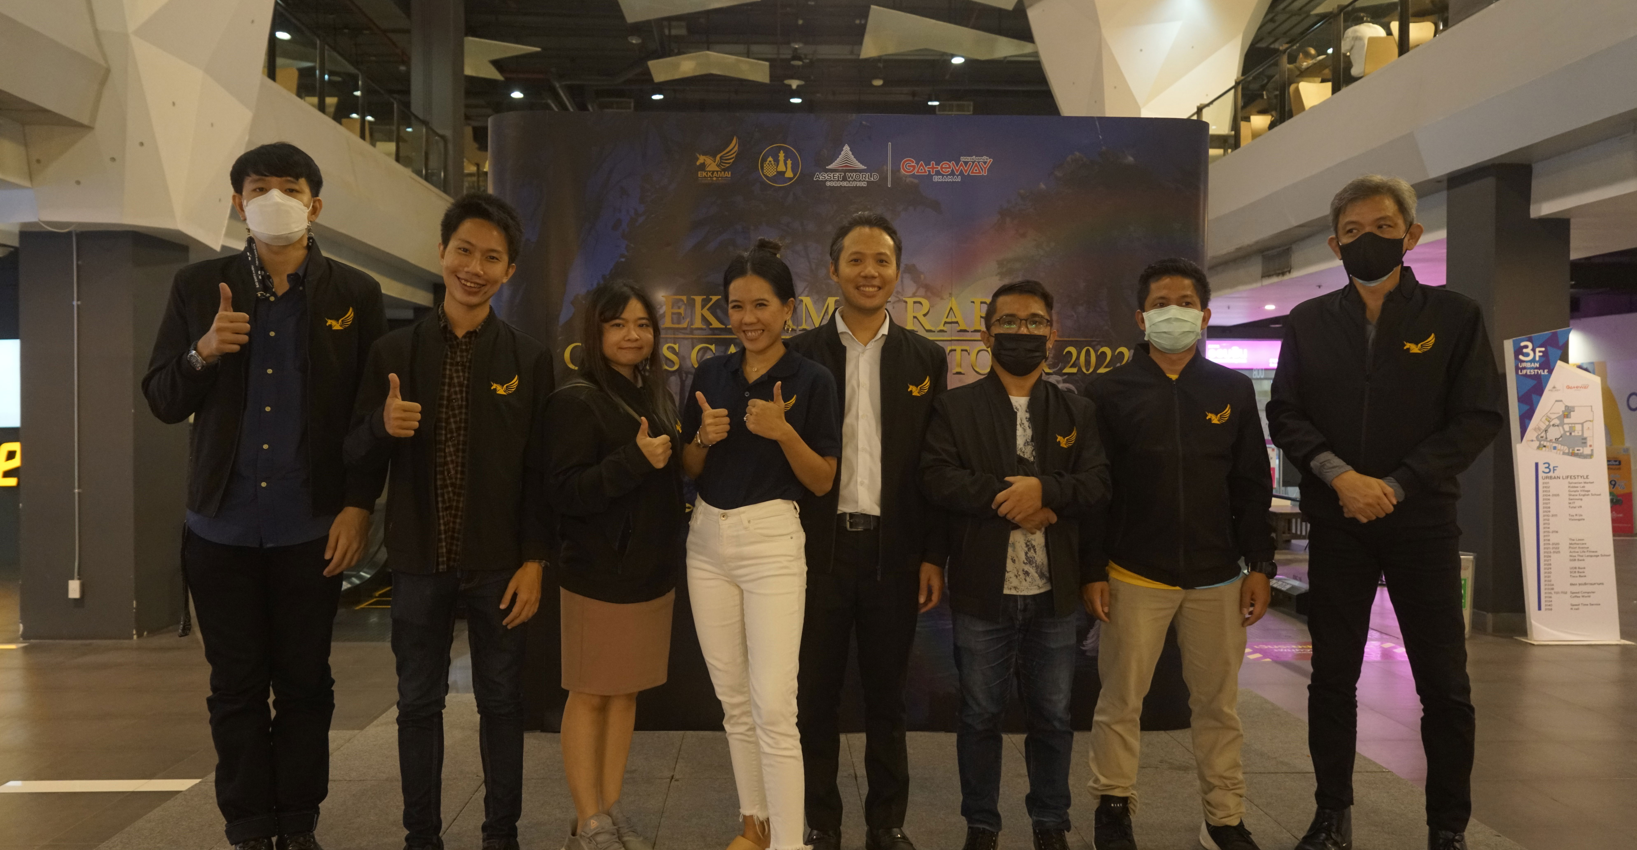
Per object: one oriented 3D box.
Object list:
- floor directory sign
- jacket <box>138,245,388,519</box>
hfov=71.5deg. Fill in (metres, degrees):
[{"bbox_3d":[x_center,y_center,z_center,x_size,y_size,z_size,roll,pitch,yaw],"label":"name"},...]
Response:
[{"bbox_3d":[5.471,0.445,8.323,0.800,2.260,0.240,0,1,-2],"label":"floor directory sign"},{"bbox_3d":[-1.389,-0.113,2.879,0.575,0.700,0.360,0,1,-20],"label":"jacket"}]

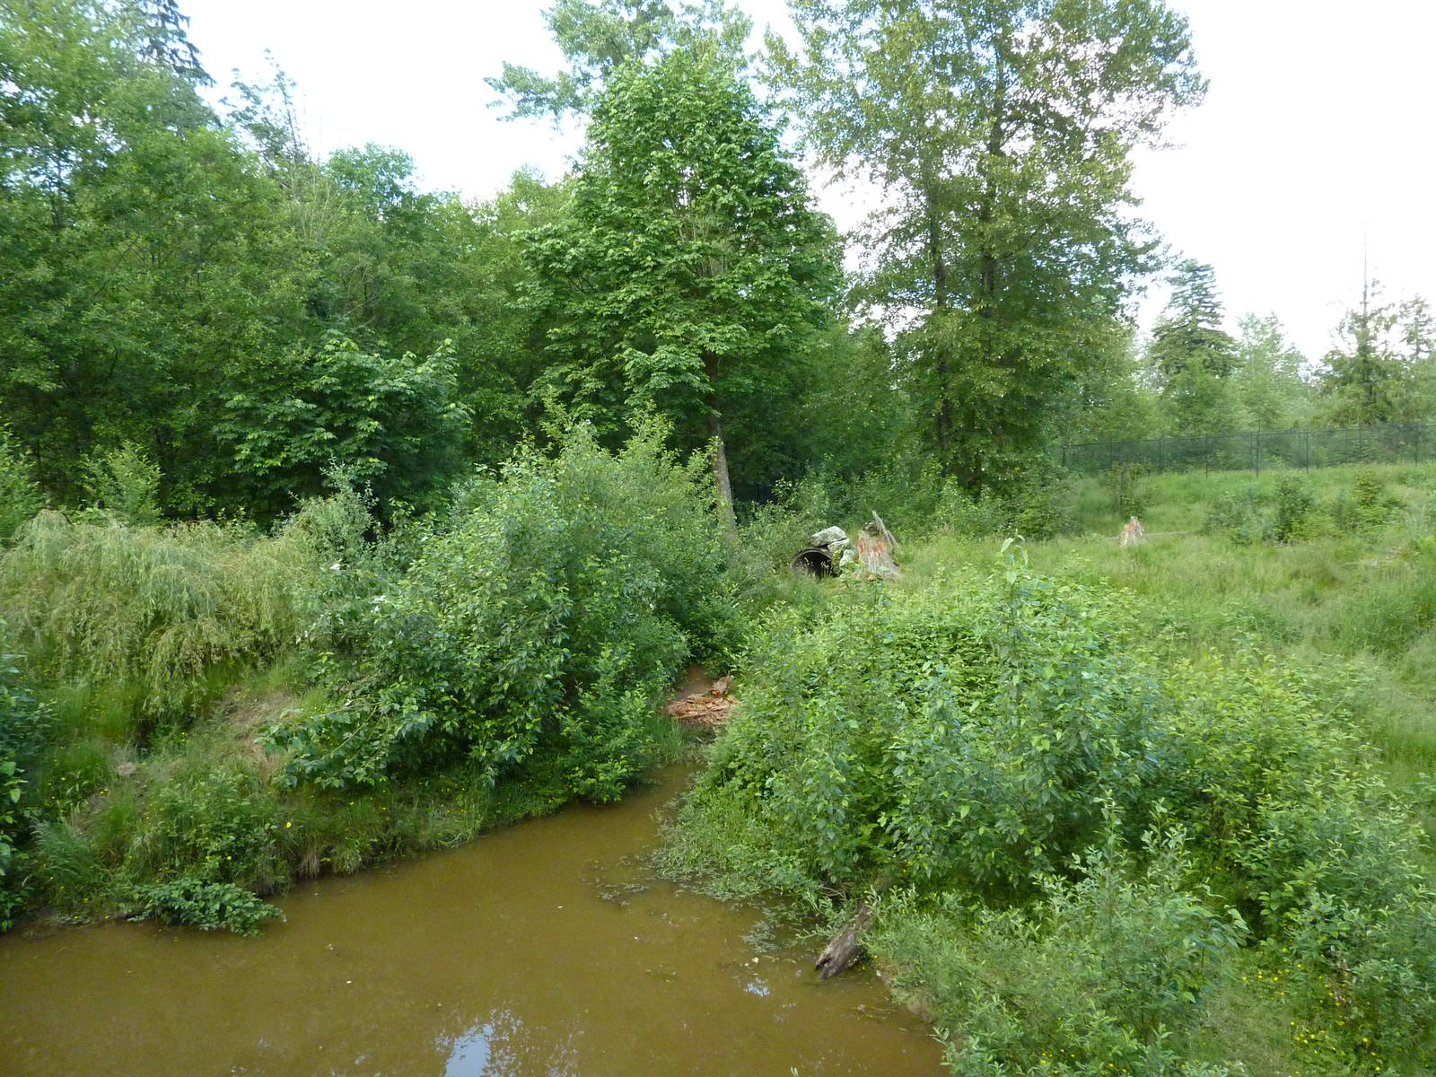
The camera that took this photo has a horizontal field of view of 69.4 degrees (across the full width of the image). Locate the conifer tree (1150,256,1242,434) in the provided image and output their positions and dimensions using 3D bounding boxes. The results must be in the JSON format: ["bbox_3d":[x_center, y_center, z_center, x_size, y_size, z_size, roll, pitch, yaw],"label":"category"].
[{"bbox_3d":[36.387,-13.707,79.237,6.650,15.110,6.320,0,4,0],"label":"conifer tree"}]

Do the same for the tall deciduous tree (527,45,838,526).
[{"bbox_3d":[-0.924,-6.290,27.127,7.910,12.820,7.520,0,4,0],"label":"tall deciduous tree"}]

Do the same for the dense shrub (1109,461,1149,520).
[{"bbox_3d":[16.639,-1.927,41.968,1.590,2.450,1.510,0,4,0],"label":"dense shrub"}]

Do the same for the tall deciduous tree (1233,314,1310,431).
[{"bbox_3d":[44.445,-12.414,83.337,6.210,11.360,5.900,0,4,0],"label":"tall deciduous tree"}]

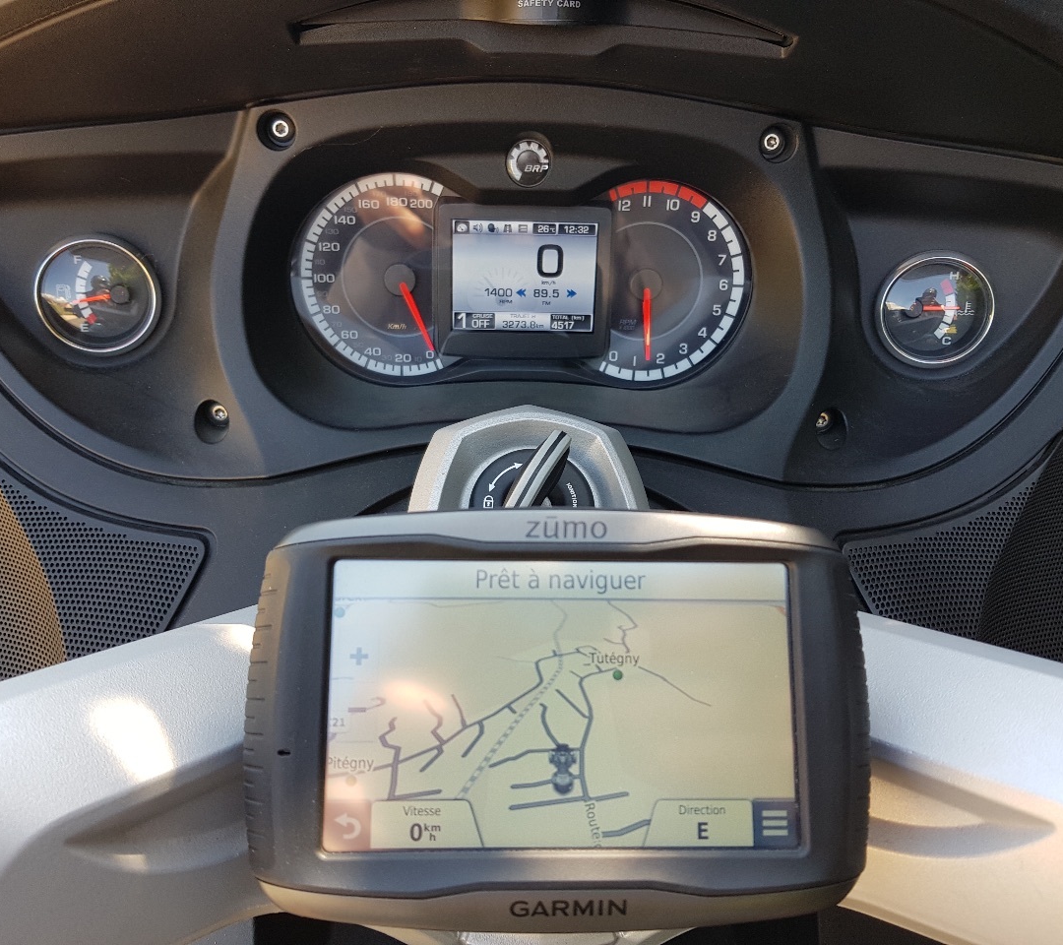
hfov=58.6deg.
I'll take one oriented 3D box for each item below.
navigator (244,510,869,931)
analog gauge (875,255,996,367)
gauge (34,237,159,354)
[{"bbox_3d":[0.006,0.058,0.228,0.144,0.096,0.029,0,-10,-1],"label":"navigator"},{"bbox_3d":[0.215,-0.086,0.502,0.057,0.057,0.020,6,14,20],"label":"analog gauge"},{"bbox_3d":[-0.220,-0.089,0.478,0.057,0.057,0.020,-7,14,-25],"label":"gauge"}]

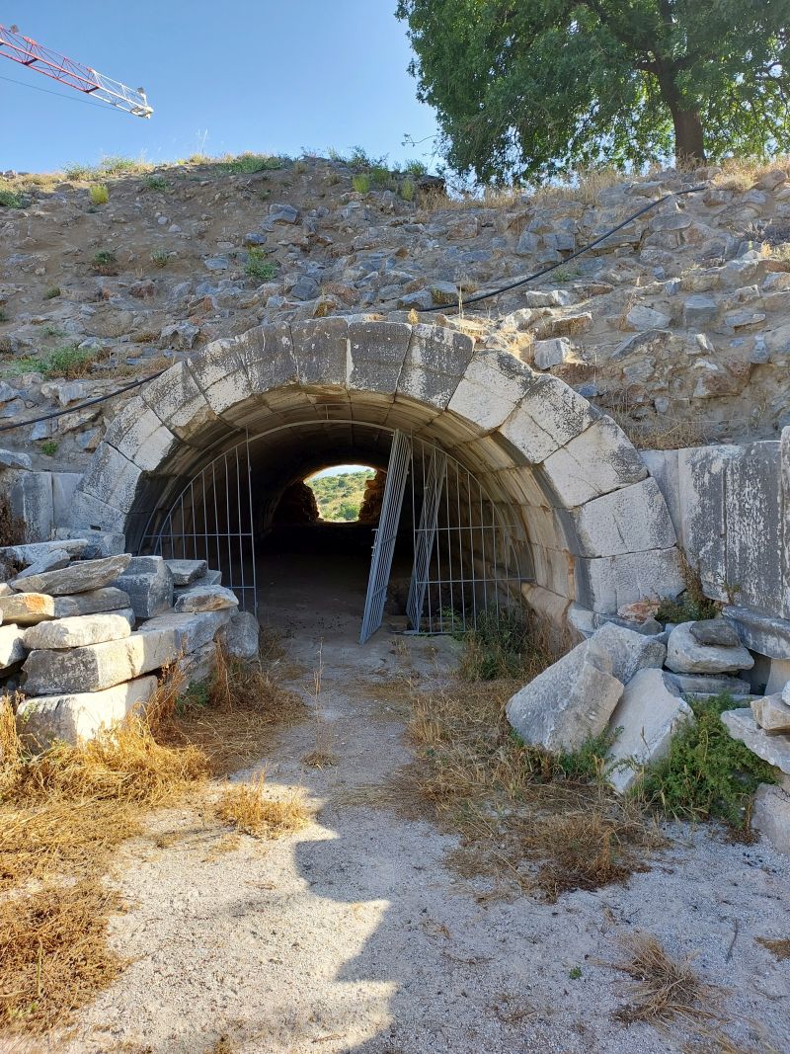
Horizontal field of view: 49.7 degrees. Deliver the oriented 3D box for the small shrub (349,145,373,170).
[{"bbox_3d":[-0.488,-5.287,12.200,0.360,0.350,0.330,-2,3,0],"label":"small shrub"}]

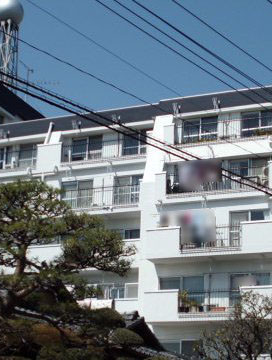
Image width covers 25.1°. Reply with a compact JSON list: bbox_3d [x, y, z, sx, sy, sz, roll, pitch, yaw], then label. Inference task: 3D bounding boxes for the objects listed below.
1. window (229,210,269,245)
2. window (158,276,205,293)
[{"bbox_3d":[4.911,2.090,26.400,1.700,1.600,0.150,-6,-19,18],"label":"window"},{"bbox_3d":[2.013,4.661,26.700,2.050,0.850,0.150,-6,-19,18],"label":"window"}]

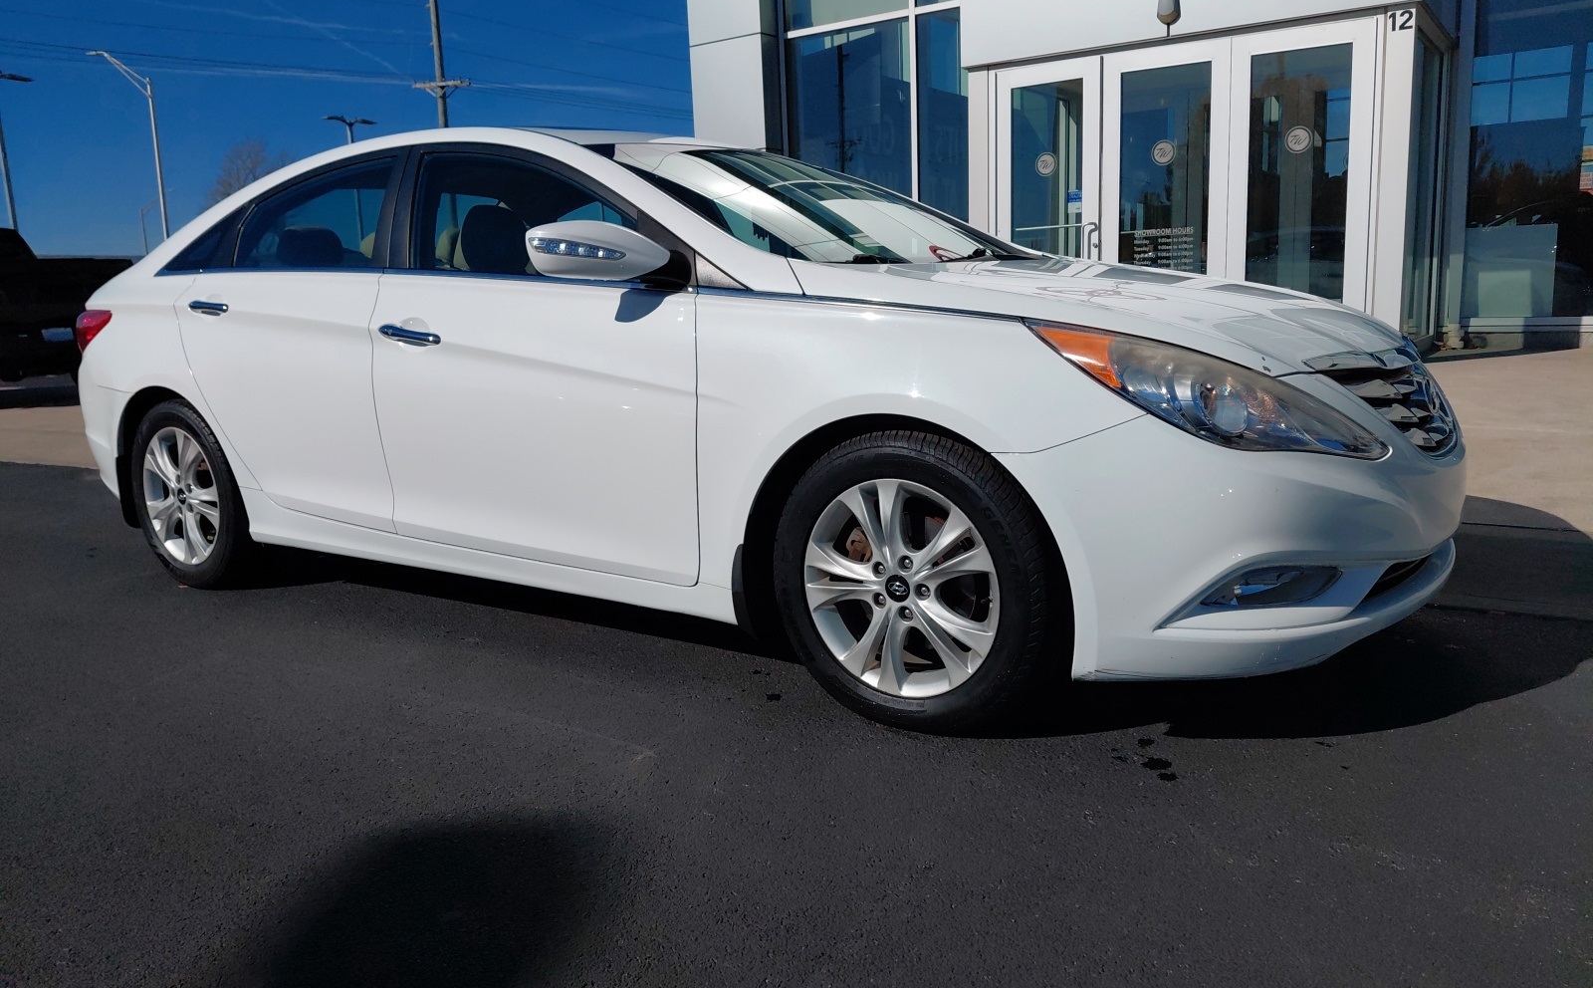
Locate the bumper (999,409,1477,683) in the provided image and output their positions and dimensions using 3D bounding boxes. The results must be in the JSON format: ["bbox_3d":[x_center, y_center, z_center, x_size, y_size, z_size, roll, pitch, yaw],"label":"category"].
[{"bbox_3d":[1.180,-0.021,2.844,0.780,0.580,1.800,5,11,33],"label":"bumper"}]

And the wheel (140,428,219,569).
[{"bbox_3d":[-2.080,-0.002,4.035,0.470,0.470,0.190,5,11,33],"label":"wheel"}]

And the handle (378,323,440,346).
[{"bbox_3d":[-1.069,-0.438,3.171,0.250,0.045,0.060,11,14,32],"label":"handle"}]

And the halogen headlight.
[{"bbox_3d":[0.799,-0.199,2.241,0.620,0.290,0.410,5,11,33],"label":"halogen headlight"}]

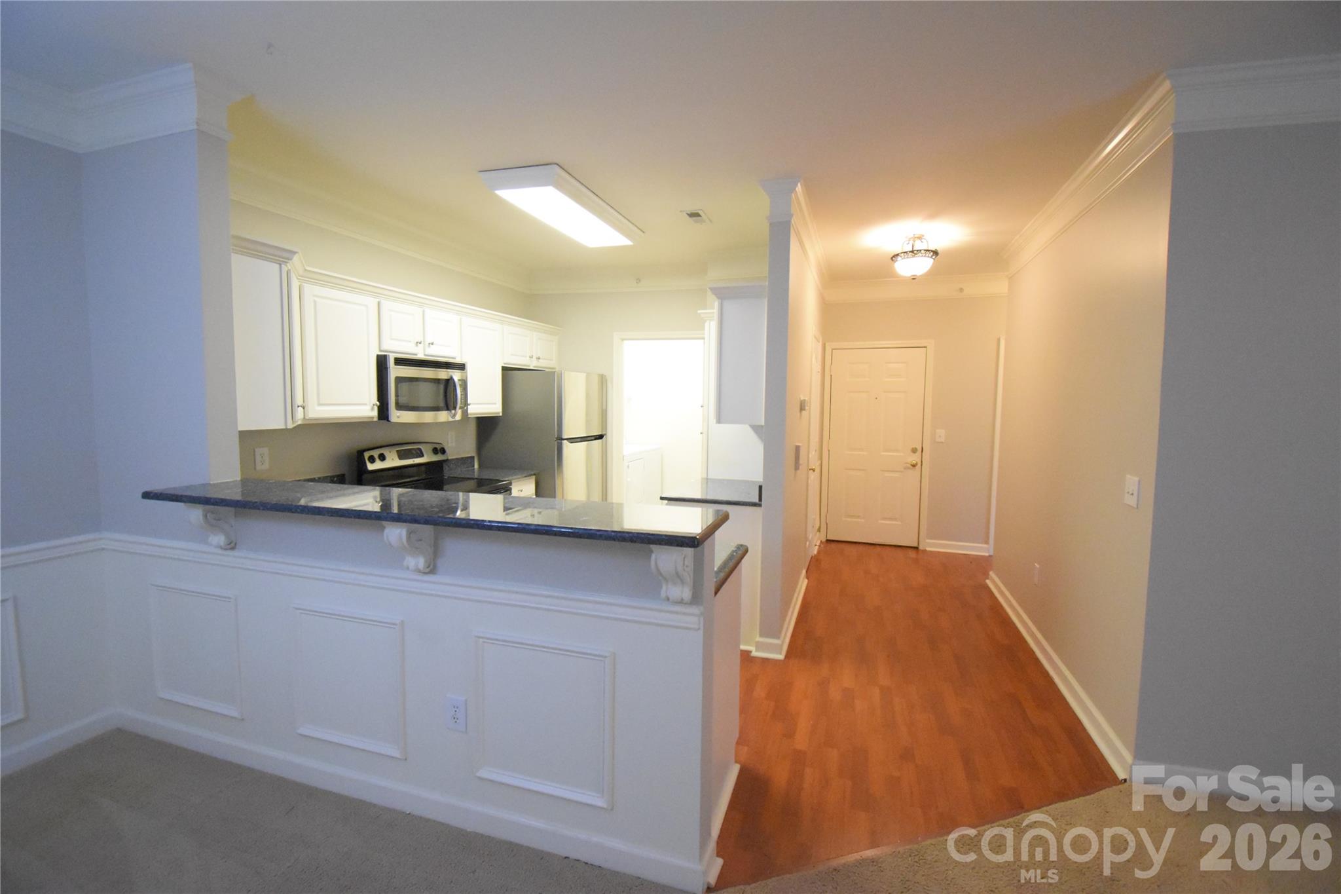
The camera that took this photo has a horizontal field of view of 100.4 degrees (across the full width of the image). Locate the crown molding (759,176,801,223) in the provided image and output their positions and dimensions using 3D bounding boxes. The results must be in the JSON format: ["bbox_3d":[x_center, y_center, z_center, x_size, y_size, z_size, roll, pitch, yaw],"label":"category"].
[{"bbox_3d":[0.592,-1.344,3.045,0.225,0.209,0.061,2,5,19],"label":"crown molding"}]

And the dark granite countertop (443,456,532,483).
[{"bbox_3d":[-1.432,0.182,4.283,0.607,0.159,0.466,2,5,19],"label":"dark granite countertop"}]

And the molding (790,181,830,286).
[{"bbox_3d":[1.159,-1.487,4.443,0.061,0.207,3.056,2,5,19],"label":"molding"}]

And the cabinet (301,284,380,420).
[{"bbox_3d":[-2.009,-0.521,3.225,0.319,0.750,0.490,2,5,18],"label":"cabinet"}]

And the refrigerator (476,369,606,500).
[{"bbox_3d":[-1.074,0.233,4.827,0.835,1.713,0.754,2,5,19],"label":"refrigerator"}]

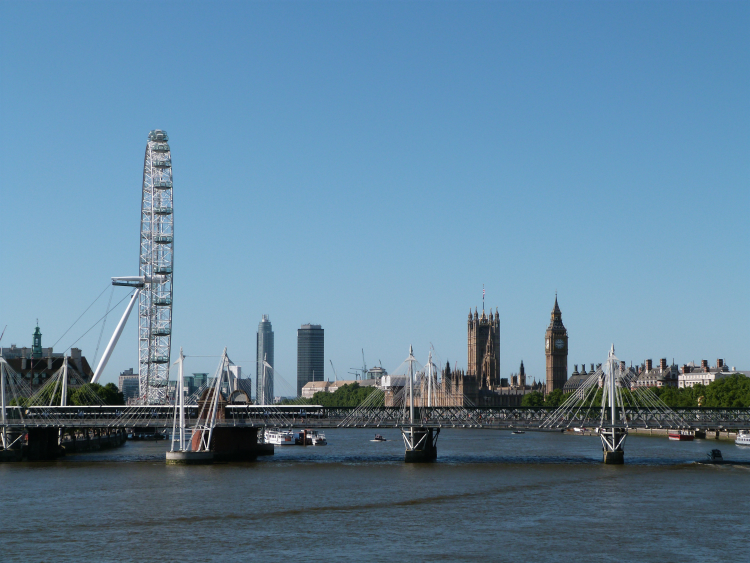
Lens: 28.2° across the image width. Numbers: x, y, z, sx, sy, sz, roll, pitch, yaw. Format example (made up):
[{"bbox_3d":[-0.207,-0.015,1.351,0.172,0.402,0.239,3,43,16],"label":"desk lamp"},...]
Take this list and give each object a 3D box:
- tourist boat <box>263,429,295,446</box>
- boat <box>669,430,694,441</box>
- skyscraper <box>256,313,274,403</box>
[{"bbox_3d":[-34.950,57.020,550.980,5.200,5.800,26.000,1,-5,-17],"label":"tourist boat"},{"bbox_3d":[124.550,62.500,608.210,5.600,4.100,17.000,0,-5,-5],"label":"boat"},{"bbox_3d":[-208.100,152.090,2847.010,32.000,181.000,32.000,0,-5,-4],"label":"skyscraper"}]

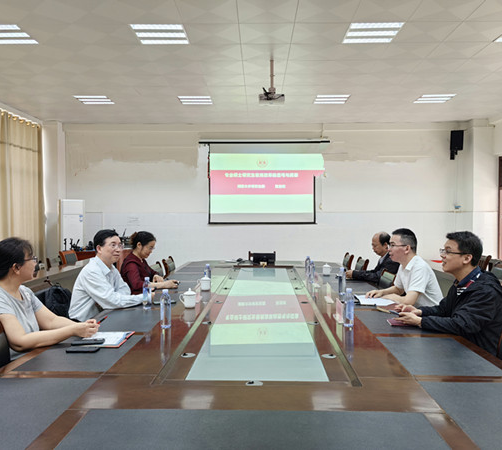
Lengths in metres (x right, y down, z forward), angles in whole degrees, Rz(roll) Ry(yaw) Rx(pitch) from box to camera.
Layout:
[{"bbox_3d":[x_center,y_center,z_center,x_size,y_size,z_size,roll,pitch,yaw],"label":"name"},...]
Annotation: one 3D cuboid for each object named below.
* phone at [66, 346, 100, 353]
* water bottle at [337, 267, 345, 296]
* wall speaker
[{"bbox_3d":[-0.799,0.596,2.227,0.152,0.010,0.073,0,1,2],"label":"phone"},{"bbox_3d":[0.776,0.483,4.000,0.064,0.228,0.064,0,1,2],"label":"water bottle"},{"bbox_3d":[4.408,-1.801,10.000,0.230,0.400,0.220,0,1,12],"label":"wall speaker"}]

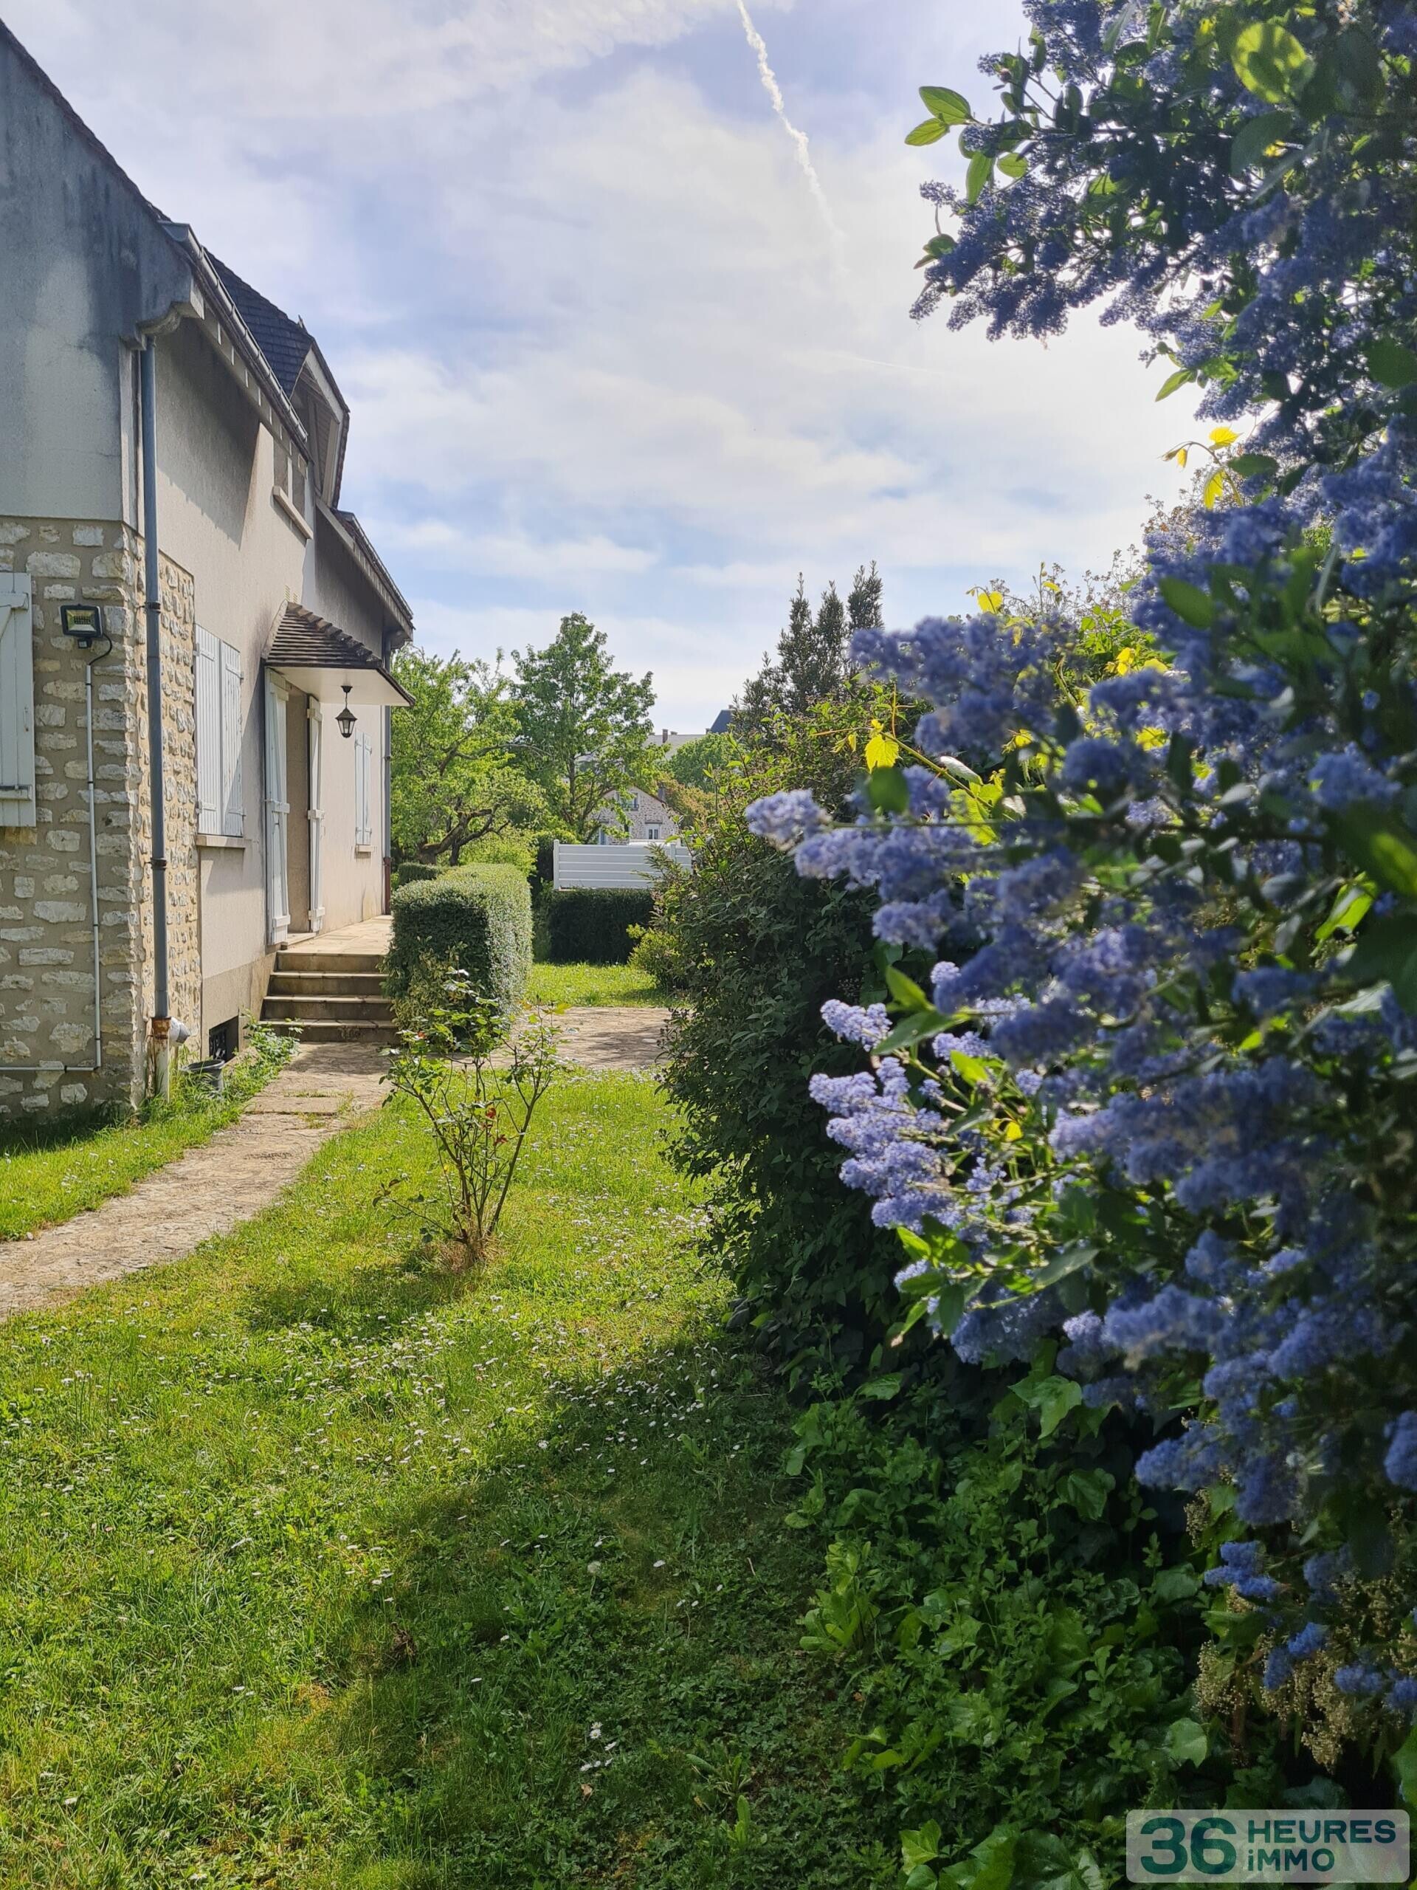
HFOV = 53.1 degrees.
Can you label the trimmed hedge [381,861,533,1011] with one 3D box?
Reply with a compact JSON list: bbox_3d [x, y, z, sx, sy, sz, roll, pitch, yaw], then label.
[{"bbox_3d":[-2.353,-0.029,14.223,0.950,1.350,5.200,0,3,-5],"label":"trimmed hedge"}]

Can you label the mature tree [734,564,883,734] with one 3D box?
[{"bbox_3d":[1.621,-2.779,21.374,2.500,6.000,2.500,0,3,0],"label":"mature tree"}]

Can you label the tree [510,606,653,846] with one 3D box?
[{"bbox_3d":[-2.609,-3.518,28.843,3.200,6.600,3.200,0,3,0],"label":"tree"}]

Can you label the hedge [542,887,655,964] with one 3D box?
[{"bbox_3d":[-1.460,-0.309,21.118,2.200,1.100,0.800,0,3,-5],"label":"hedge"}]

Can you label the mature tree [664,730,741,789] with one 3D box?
[{"bbox_3d":[0.030,-5.419,57.782,4.500,7.000,4.500,0,3,0],"label":"mature tree"}]

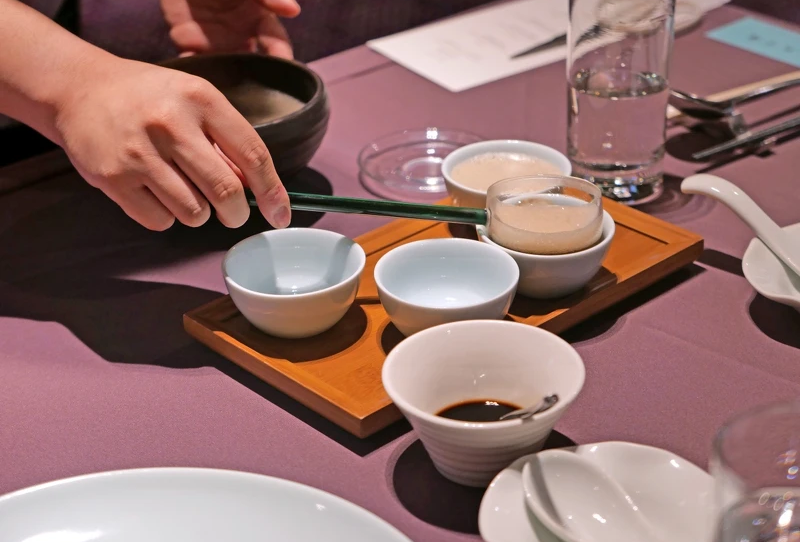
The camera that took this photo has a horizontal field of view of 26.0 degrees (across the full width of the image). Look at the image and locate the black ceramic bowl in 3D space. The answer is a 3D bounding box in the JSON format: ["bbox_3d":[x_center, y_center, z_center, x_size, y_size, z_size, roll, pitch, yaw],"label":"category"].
[{"bbox_3d":[-0.118,-0.094,1.188,0.138,0.062,0.138,-1,29,0],"label":"black ceramic bowl"}]

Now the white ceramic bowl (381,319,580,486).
[{"bbox_3d":[0.043,0.074,0.883,0.102,0.053,0.102,-1,29,1],"label":"white ceramic bowl"}]

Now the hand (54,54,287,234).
[{"bbox_3d":[-0.130,-0.068,0.975,0.138,0.085,0.085,20,35,34],"label":"hand"}]

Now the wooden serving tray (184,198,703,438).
[{"bbox_3d":[0.032,0.012,1.032,0.283,0.019,0.151,-25,37,-37],"label":"wooden serving tray"}]

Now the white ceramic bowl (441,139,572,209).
[{"bbox_3d":[0.067,-0.048,1.092,0.081,0.038,0.081,-1,29,1],"label":"white ceramic bowl"}]

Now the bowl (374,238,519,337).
[{"bbox_3d":[0.026,0.018,0.973,0.081,0.038,0.081,-1,29,1],"label":"bowl"}]

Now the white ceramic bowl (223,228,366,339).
[{"bbox_3d":[-0.059,0.011,0.987,0.081,0.038,0.081,-1,29,0],"label":"white ceramic bowl"}]

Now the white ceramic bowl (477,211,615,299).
[{"bbox_3d":[0.085,-0.010,1.022,0.081,0.038,0.081,-1,29,1],"label":"white ceramic bowl"}]

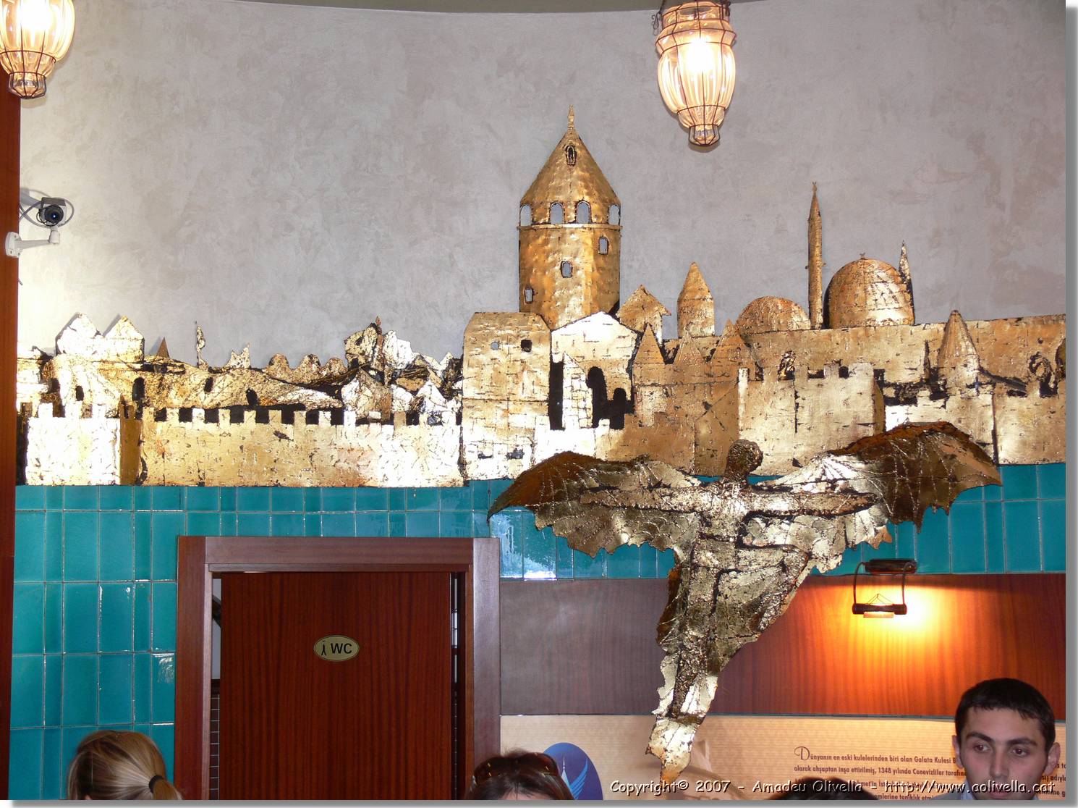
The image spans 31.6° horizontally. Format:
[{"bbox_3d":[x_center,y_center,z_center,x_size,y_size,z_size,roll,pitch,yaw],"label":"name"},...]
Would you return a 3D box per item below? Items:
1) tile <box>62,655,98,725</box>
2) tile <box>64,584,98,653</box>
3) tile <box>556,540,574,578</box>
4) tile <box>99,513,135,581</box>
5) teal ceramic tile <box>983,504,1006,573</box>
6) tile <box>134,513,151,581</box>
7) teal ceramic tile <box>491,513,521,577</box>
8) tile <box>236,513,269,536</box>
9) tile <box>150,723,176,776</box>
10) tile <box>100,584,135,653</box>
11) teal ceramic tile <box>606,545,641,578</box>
[{"bbox_3d":[-1.318,0.821,5.474,0.099,0.200,0.010,1,-6,-13],"label":"tile"},{"bbox_3d":[-1.324,0.619,5.506,0.096,0.200,0.010,1,-6,-13],"label":"tile"},{"bbox_3d":[0.077,0.414,5.590,0.047,0.194,0.009,-1,-6,5],"label":"tile"},{"bbox_3d":[-1.229,0.415,5.535,0.099,0.200,0.010,1,-6,-12],"label":"tile"},{"bbox_3d":[1.274,0.372,5.314,0.050,0.192,0.009,-3,-6,21],"label":"teal ceramic tile"},{"bbox_3d":[-1.149,0.414,5.525,0.048,0.195,0.009,1,-6,-11],"label":"tile"},{"bbox_3d":[-0.096,0.418,5.635,0.096,0.200,0.010,-1,-6,3],"label":"teal ceramic tile"},{"bbox_3d":[-0.840,0.355,5.605,0.098,0.070,0.010,0,-6,-7],"label":"tile"},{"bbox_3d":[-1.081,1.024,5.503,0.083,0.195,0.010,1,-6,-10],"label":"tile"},{"bbox_3d":[-1.218,0.617,5.490,0.094,0.199,0.009,1,-6,-12],"label":"tile"},{"bbox_3d":[0.248,0.416,5.576,0.098,0.195,0.010,-1,-6,9],"label":"teal ceramic tile"}]

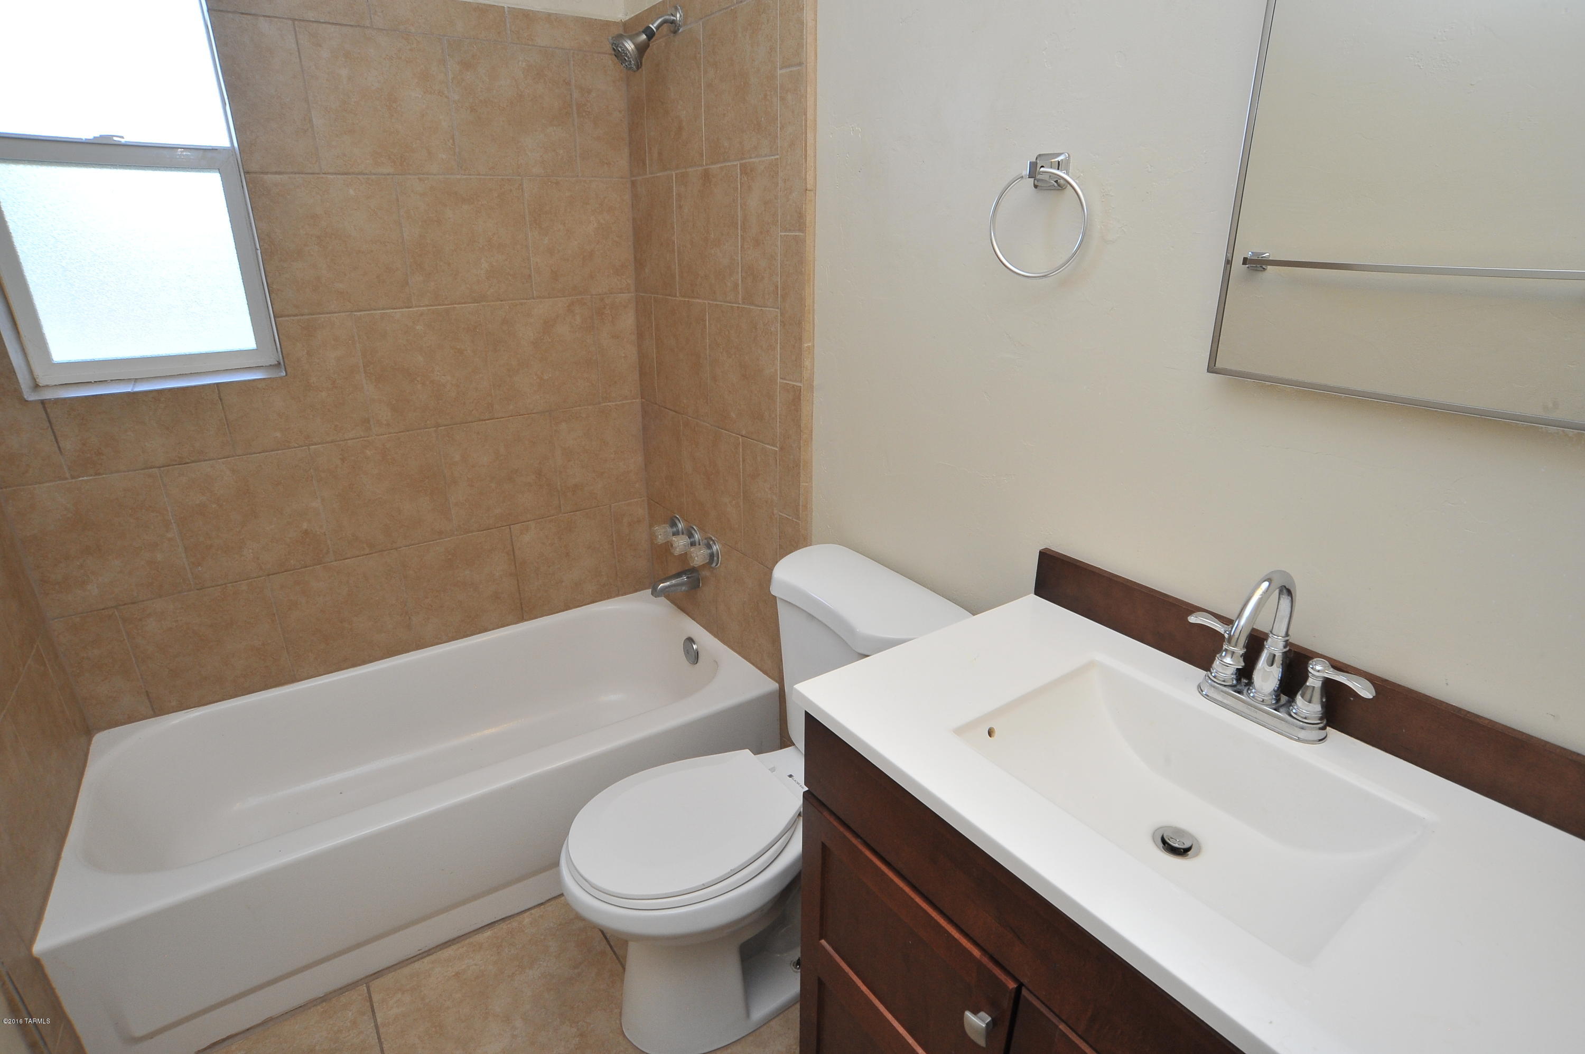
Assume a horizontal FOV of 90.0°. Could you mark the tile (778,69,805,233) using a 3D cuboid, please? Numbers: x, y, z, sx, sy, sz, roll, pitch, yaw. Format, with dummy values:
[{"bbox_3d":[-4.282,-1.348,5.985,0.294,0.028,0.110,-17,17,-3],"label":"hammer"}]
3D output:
[{"bbox_3d":[0.000,-0.742,1.571,0.010,0.303,0.084,-14,24,-33],"label":"tile"}]

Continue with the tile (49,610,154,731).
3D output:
[{"bbox_3d":[-1.569,0.327,1.806,0.124,0.298,0.010,-14,24,-33],"label":"tile"}]

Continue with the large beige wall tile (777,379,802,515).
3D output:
[{"bbox_3d":[-0.001,-0.170,1.794,0.010,0.304,0.087,-14,25,-33],"label":"large beige wall tile"}]

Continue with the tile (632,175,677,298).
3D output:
[{"bbox_3d":[-0.368,-0.774,2.116,0.010,0.306,0.267,-14,24,-33],"label":"tile"}]

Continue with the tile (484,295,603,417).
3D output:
[{"bbox_3d":[-0.682,-0.467,2.189,0.304,0.304,0.010,-14,25,-33],"label":"tile"}]

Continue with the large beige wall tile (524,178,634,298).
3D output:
[{"bbox_3d":[-0.574,-0.780,2.151,0.287,0.304,0.010,-14,25,-33],"label":"large beige wall tile"}]

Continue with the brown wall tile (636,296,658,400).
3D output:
[{"bbox_3d":[-0.417,-0.506,2.293,0.010,0.304,0.115,-14,25,-33],"label":"brown wall tile"}]

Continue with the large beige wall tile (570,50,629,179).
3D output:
[{"bbox_3d":[-0.515,-1.080,2.092,0.130,0.298,0.010,-15,26,-33],"label":"large beige wall tile"}]

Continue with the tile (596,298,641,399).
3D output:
[{"bbox_3d":[-0.509,-0.510,2.304,0.125,0.304,0.010,-14,25,-33],"label":"tile"}]

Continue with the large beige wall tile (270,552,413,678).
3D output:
[{"bbox_3d":[-1.168,0.222,2.095,0.300,0.298,0.010,-15,26,-33],"label":"large beige wall tile"}]

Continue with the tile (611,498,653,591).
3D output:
[{"bbox_3d":[-0.505,0.056,2.536,0.125,0.319,0.010,-15,26,-33],"label":"tile"}]

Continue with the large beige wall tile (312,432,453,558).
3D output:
[{"bbox_3d":[-1.052,-0.084,2.054,0.304,0.304,0.010,-14,25,-33],"label":"large beige wall tile"}]

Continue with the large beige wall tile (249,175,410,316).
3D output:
[{"bbox_3d":[-1.059,-0.657,1.829,0.300,0.304,0.010,-14,25,-33],"label":"large beige wall tile"}]

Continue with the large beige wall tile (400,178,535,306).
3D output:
[{"bbox_3d":[-0.811,-0.718,1.981,0.305,0.306,0.010,-14,24,-33],"label":"large beige wall tile"}]

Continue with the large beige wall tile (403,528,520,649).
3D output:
[{"bbox_3d":[-0.922,0.164,2.226,0.305,0.298,0.010,-14,24,-33],"label":"large beige wall tile"}]

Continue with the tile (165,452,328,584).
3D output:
[{"bbox_3d":[-1.292,-0.023,1.895,0.304,0.304,0.010,-14,25,-33],"label":"tile"}]

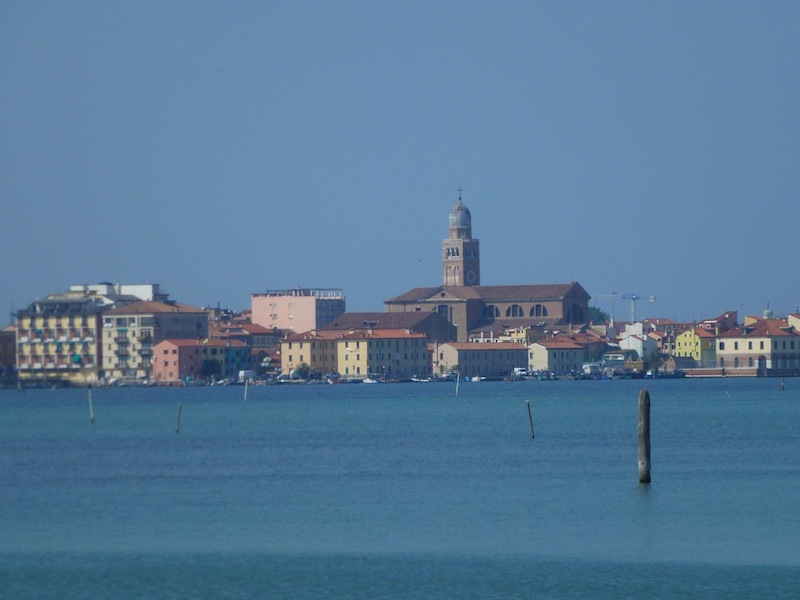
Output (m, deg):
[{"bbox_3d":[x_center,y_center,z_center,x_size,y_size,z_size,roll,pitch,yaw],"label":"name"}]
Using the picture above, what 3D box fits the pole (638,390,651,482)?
[{"bbox_3d":[6.545,3.644,133.518,0.313,2.528,0.313,0,-1,0],"label":"pole"}]

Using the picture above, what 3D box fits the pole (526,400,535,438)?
[{"bbox_3d":[5.848,5.345,223.012,0.116,1.706,0.116,-9,-1,0],"label":"pole"}]

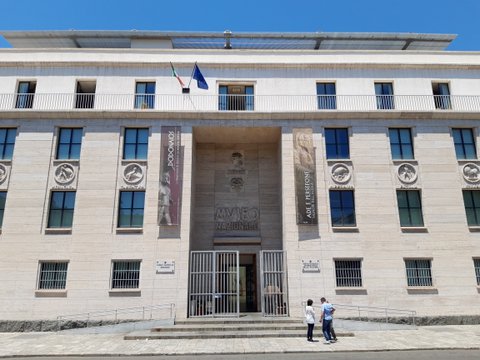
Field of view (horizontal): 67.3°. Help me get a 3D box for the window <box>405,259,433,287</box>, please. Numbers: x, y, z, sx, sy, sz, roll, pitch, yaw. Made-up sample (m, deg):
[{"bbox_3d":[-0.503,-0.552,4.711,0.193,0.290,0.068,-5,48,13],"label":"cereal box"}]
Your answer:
[{"bbox_3d":[9.655,5.043,19.447,1.420,1.370,0.200,0,-15,-1],"label":"window"}]

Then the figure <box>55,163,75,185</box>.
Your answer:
[{"bbox_3d":[-9.639,-0.366,19.895,1.113,1.183,0.180,0,-14,-1],"label":"figure"}]

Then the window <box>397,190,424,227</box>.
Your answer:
[{"bbox_3d":[9.155,1.531,19.360,1.310,1.983,0.220,0,-14,-1],"label":"window"}]

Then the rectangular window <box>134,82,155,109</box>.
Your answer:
[{"bbox_3d":[-6.104,-5.439,23.264,1.270,1.870,0.200,0,-15,-1],"label":"rectangular window"}]

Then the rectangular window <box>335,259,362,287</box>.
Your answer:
[{"bbox_3d":[5.528,4.730,18.411,1.464,1.409,0.220,0,-14,-1],"label":"rectangular window"}]

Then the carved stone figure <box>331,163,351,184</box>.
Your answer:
[{"bbox_3d":[5.496,-0.353,19.618,1.095,1.174,0.170,0,-14,-1],"label":"carved stone figure"}]

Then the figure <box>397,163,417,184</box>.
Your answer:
[{"bbox_3d":[9.447,-0.373,20.282,1.148,1.206,0.180,0,-14,-1],"label":"figure"}]

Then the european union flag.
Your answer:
[{"bbox_3d":[-2.120,-5.565,19.356,0.857,1.677,0.450,0,-14,-1],"label":"european union flag"}]

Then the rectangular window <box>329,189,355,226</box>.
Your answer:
[{"bbox_3d":[5.807,1.618,20.317,1.450,2.060,0.200,0,-15,-1],"label":"rectangular window"}]

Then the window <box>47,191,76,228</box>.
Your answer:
[{"bbox_3d":[-9.663,1.613,19.607,1.369,2.043,0.200,0,-14,-1],"label":"window"}]

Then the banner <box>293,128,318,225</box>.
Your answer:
[{"bbox_3d":[3.541,-0.258,19.495,1.084,5.385,0.100,1,-14,-6],"label":"banner"}]

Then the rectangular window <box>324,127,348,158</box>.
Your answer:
[{"bbox_3d":[5.456,-2.028,20.205,1.310,1.842,0.220,0,-14,-1],"label":"rectangular window"}]

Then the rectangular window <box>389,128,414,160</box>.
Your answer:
[{"bbox_3d":[9.404,-2.099,20.918,1.339,1.926,0.200,0,-14,-1],"label":"rectangular window"}]

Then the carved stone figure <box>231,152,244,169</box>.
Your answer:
[{"bbox_3d":[-0.136,-1.185,21.852,0.818,1.016,0.200,0,-14,-1],"label":"carved stone figure"}]

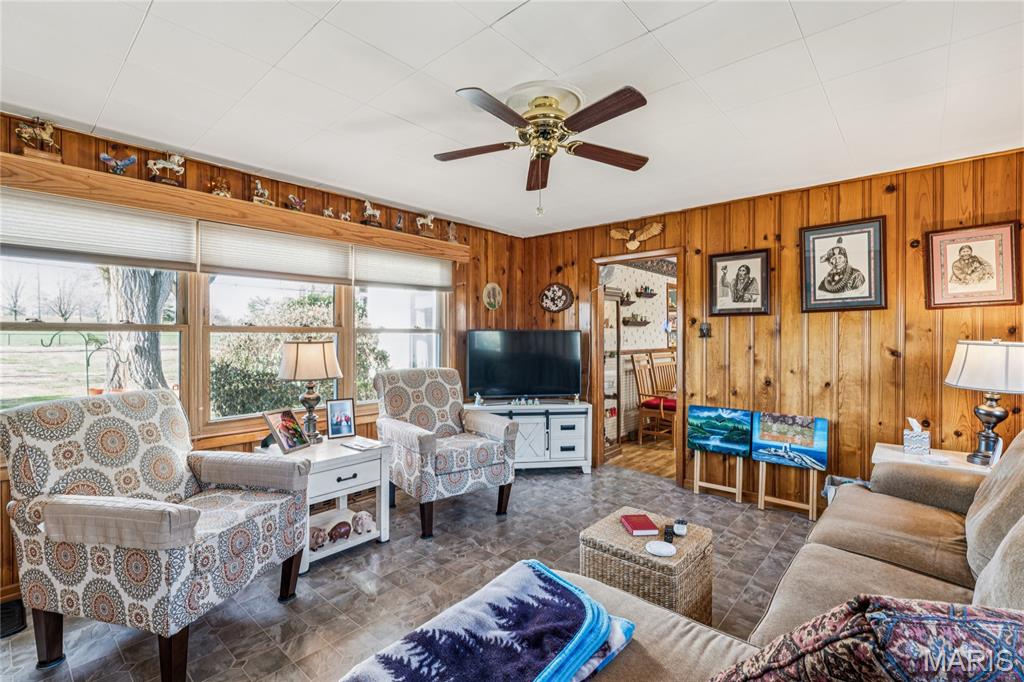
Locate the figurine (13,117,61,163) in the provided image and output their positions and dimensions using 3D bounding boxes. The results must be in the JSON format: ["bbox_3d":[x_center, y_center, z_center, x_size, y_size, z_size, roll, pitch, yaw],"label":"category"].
[{"bbox_3d":[-2.364,-1.009,2.274,0.075,0.216,0.162,0,0,42],"label":"figurine"}]

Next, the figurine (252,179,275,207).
[{"bbox_3d":[-1.663,-0.996,3.064,0.070,0.178,0.137,0,0,24],"label":"figurine"}]

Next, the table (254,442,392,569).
[{"bbox_3d":[-1.204,0.987,2.914,0.625,0.610,0.595,0,0,42],"label":"table"}]

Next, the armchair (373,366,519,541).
[{"bbox_3d":[-0.530,0.775,3.540,0.770,1.040,0.890,0,0,-33],"label":"armchair"}]

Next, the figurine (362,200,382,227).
[{"bbox_3d":[-1.123,-1.018,3.635,0.075,0.195,0.185,0,0,43],"label":"figurine"}]

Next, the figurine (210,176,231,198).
[{"bbox_3d":[-1.836,-0.971,2.870,0.080,0.130,0.110,0,0,43],"label":"figurine"}]

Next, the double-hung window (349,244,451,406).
[{"bbox_3d":[-0.935,-0.121,4.021,0.110,1.290,1.020,0,1,41],"label":"double-hung window"}]

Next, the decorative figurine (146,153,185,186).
[{"bbox_3d":[-2.022,-1.002,2.659,0.070,0.196,0.180,0,0,42],"label":"decorative figurine"}]

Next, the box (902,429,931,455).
[{"bbox_3d":[2.468,0.623,2.778,0.112,0.125,0.112,0,1,41],"label":"box"}]

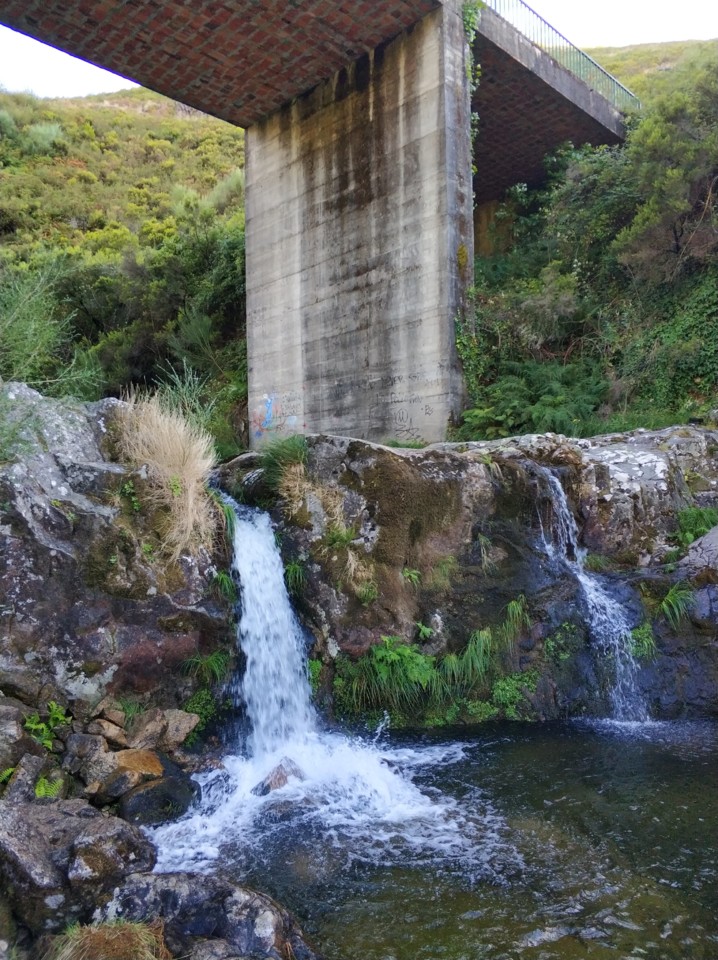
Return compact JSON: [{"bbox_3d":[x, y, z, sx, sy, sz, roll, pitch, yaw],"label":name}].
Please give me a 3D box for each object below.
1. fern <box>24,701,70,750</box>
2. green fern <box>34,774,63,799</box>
[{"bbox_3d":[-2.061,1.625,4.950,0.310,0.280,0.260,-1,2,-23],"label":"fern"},{"bbox_3d":[-1.862,1.844,4.500,0.180,0.120,0.150,-1,2,-23],"label":"green fern"}]

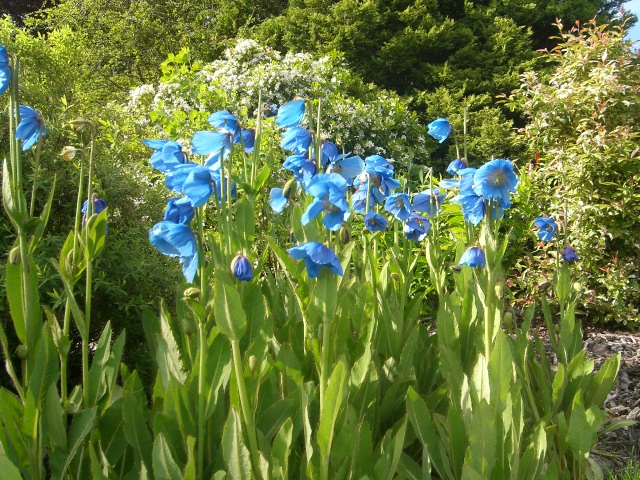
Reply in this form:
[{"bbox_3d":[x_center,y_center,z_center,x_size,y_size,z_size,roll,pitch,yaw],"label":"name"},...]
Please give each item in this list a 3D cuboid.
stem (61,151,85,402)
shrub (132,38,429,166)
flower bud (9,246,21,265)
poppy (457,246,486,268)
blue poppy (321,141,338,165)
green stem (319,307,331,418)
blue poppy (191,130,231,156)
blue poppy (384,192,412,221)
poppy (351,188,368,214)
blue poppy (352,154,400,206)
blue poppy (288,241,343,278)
[{"bbox_3d":[-0.571,0.084,1.620,0.028,0.580,0.026,4,6,0],"label":"stem"},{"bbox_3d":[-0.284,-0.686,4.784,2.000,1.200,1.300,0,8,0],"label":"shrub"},{"bbox_3d":[-0.652,0.033,1.500,0.025,0.038,0.026,0,6,0],"label":"flower bud"},{"bbox_3d":[0.336,0.039,1.550,0.061,0.050,0.058,3,7,24],"label":"poppy"},{"bbox_3d":[0.023,-0.191,1.530,0.055,0.060,0.050,6,8,44],"label":"blue poppy"},{"bbox_3d":[0.009,0.248,1.420,0.017,0.218,0.017,3,6,0],"label":"green stem"},{"bbox_3d":[-0.242,-0.213,1.550,0.080,0.060,0.075,-4,9,-29],"label":"blue poppy"},{"bbox_3d":[0.196,-0.083,1.750,0.070,0.070,0.055,-1,8,-6],"label":"blue poppy"},{"bbox_3d":[0.090,-0.083,1.520,0.048,0.056,0.048,3,6,23],"label":"poppy"},{"bbox_3d":[0.130,-0.140,1.620,0.105,0.108,0.075,0,8,0],"label":"blue poppy"},{"bbox_3d":[-0.009,0.038,1.360,0.100,0.072,0.085,2,6,21],"label":"blue poppy"}]

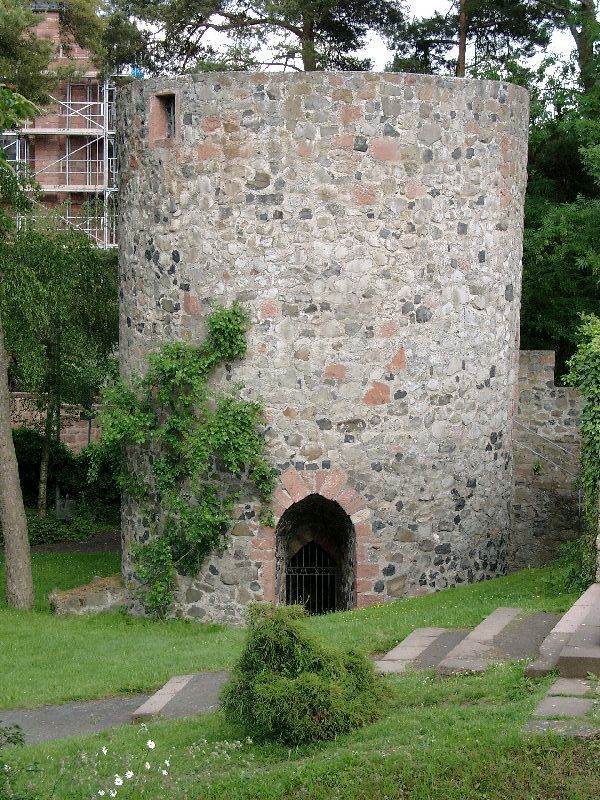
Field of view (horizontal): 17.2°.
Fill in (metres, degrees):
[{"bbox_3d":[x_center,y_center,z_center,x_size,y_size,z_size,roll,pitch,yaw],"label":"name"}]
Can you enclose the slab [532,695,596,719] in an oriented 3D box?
[{"bbox_3d":[3.110,3.659,23.407,0.560,0.080,0.880,2,5,18],"label":"slab"}]

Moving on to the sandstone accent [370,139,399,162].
[{"bbox_3d":[1.390,-4.146,32.940,0.466,0.391,0.160,-1,6,-15],"label":"sandstone accent"}]

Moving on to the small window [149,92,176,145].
[{"bbox_3d":[-2.578,-5.507,39.051,0.350,1.048,0.750,-5,8,-44],"label":"small window"}]

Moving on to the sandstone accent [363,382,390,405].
[{"bbox_3d":[1.267,-0.111,33.336,0.468,0.396,0.160,-1,6,-14],"label":"sandstone accent"}]

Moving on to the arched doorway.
[{"bbox_3d":[0.285,2.706,35.673,1.442,2.154,0.600,1,5,0],"label":"arched doorway"}]

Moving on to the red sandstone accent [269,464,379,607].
[{"bbox_3d":[0.394,2.308,33.623,1.917,2.469,0.500,0,6,0],"label":"red sandstone accent"}]

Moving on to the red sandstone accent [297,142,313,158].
[{"bbox_3d":[0.079,-4.119,32.820,0.241,0.249,0.160,1,6,5],"label":"red sandstone accent"}]

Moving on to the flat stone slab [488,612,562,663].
[{"bbox_3d":[3.453,3.619,30.306,0.750,0.120,2.600,1,6,14],"label":"flat stone slab"}]

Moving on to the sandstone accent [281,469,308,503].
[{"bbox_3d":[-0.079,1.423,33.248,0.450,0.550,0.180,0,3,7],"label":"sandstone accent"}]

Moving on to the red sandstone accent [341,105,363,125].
[{"bbox_3d":[0.845,-4.701,32.773,0.346,0.339,0.160,0,6,-7],"label":"red sandstone accent"}]

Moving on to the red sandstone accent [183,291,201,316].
[{"bbox_3d":[-1.961,-1.769,36.793,0.409,0.443,0.160,4,5,37],"label":"red sandstone accent"}]

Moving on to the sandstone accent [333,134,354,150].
[{"bbox_3d":[0.716,-4.249,32.807,0.345,0.265,0.160,0,6,-5],"label":"sandstone accent"}]

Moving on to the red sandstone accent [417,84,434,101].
[{"bbox_3d":[2.060,-5.118,33.094,0.288,0.251,0.160,-3,7,-26],"label":"red sandstone accent"}]

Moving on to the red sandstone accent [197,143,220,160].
[{"bbox_3d":[-1.733,-4.793,38.349,0.549,0.344,0.150,3,6,30],"label":"red sandstone accent"}]

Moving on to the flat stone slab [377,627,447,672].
[{"bbox_3d":[1.728,3.880,30.806,0.460,0.120,2.500,2,6,17],"label":"flat stone slab"}]

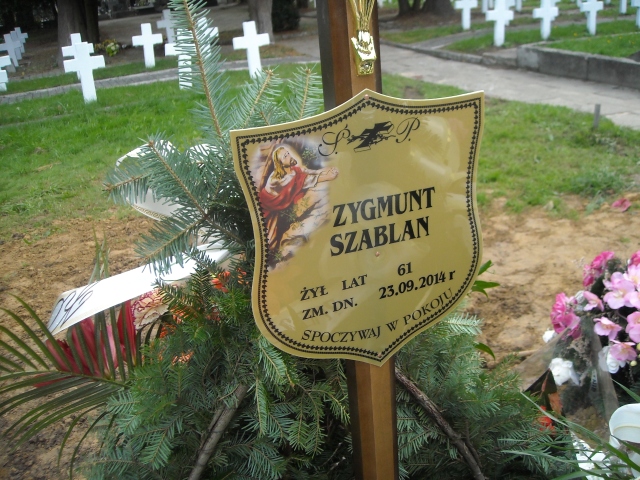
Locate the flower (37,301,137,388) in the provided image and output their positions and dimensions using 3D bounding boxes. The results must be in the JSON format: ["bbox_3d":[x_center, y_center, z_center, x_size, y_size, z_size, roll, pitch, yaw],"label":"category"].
[{"bbox_3d":[-0.332,0.147,0.920,0.125,0.105,0.100,-6,22,0],"label":"flower"}]

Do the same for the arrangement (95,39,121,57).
[{"bbox_3d":[-4.729,-4.284,14.400,0.550,0.380,0.480,-6,22,0],"label":"arrangement"}]

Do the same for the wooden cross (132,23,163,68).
[{"bbox_3d":[-3.211,-3.609,12.076,0.536,0.800,0.100,-9,23,-13],"label":"wooden cross"}]

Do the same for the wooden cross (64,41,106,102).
[{"bbox_3d":[-3.200,-2.282,8.848,0.536,0.800,0.100,-9,23,-13],"label":"wooden cross"}]

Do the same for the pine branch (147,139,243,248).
[{"bbox_3d":[-0.161,-0.061,0.830,0.100,0.120,0.115,-6,22,0],"label":"pine branch"}]

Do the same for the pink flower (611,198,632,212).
[{"bbox_3d":[1.654,-0.189,3.550,0.110,0.055,0.100,-6,22,0],"label":"pink flower"}]

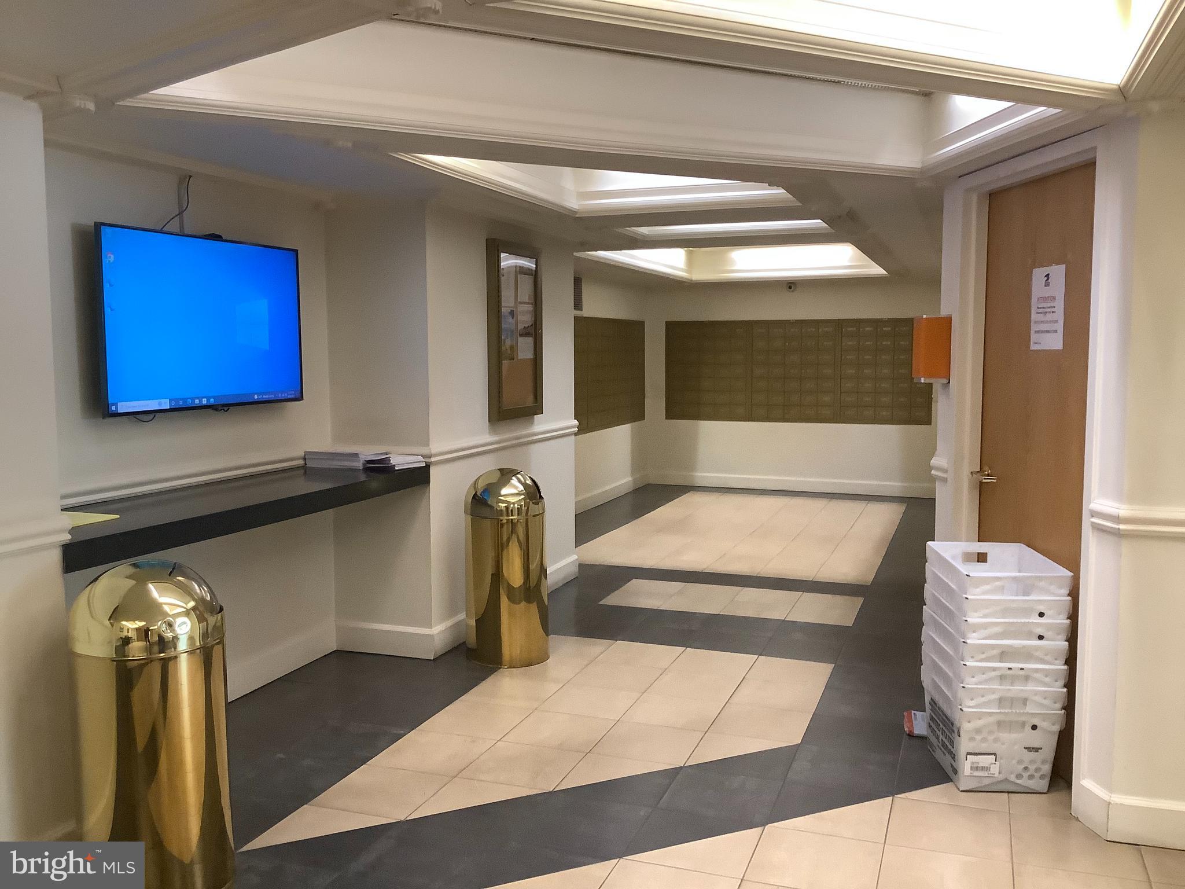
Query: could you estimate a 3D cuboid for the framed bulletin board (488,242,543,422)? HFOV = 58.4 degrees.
[{"bbox_3d":[-0.404,-0.597,5.667,0.063,0.914,0.595,2,6,20],"label":"framed bulletin board"}]

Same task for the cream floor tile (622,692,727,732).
[{"bbox_3d":[0.331,1.082,4.278,0.355,0.010,0.354,2,6,20],"label":"cream floor tile"}]

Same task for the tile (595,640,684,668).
[{"bbox_3d":[0.229,0.983,4.932,0.340,0.010,0.342,2,6,20],"label":"tile"}]

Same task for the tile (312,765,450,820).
[{"bbox_3d":[-0.676,1.123,3.429,0.340,0.010,0.342,2,6,20],"label":"tile"}]

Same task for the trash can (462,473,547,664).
[{"bbox_3d":[-0.400,0.556,4.990,0.390,0.890,0.390,0,5,0],"label":"trash can"}]

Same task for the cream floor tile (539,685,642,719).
[{"bbox_3d":[-0.002,1.049,4.309,0.343,0.010,0.342,2,6,20],"label":"cream floor tile"}]

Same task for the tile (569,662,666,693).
[{"bbox_3d":[0.115,1.040,4.729,0.355,0.010,0.354,2,6,20],"label":"tile"}]

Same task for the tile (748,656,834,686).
[{"bbox_3d":[0.883,1.010,4.721,0.343,0.010,0.342,2,6,20],"label":"tile"}]

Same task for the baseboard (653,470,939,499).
[{"bbox_3d":[1.994,0.418,10.743,3.000,0.125,0.020,2,6,20],"label":"baseboard"}]

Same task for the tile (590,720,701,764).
[{"bbox_3d":[0.212,1.113,3.947,0.355,0.010,0.354,2,6,20],"label":"tile"}]

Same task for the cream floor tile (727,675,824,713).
[{"bbox_3d":[0.763,1.036,4.378,0.340,0.010,0.342,2,6,20],"label":"cream floor tile"}]

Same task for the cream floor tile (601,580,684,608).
[{"bbox_3d":[0.309,0.866,6.180,0.340,0.010,0.683,2,6,20],"label":"cream floor tile"}]

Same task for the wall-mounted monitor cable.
[{"bbox_3d":[-1.524,-0.886,3.889,0.040,0.225,0.165,2,6,19],"label":"wall-mounted monitor cable"}]

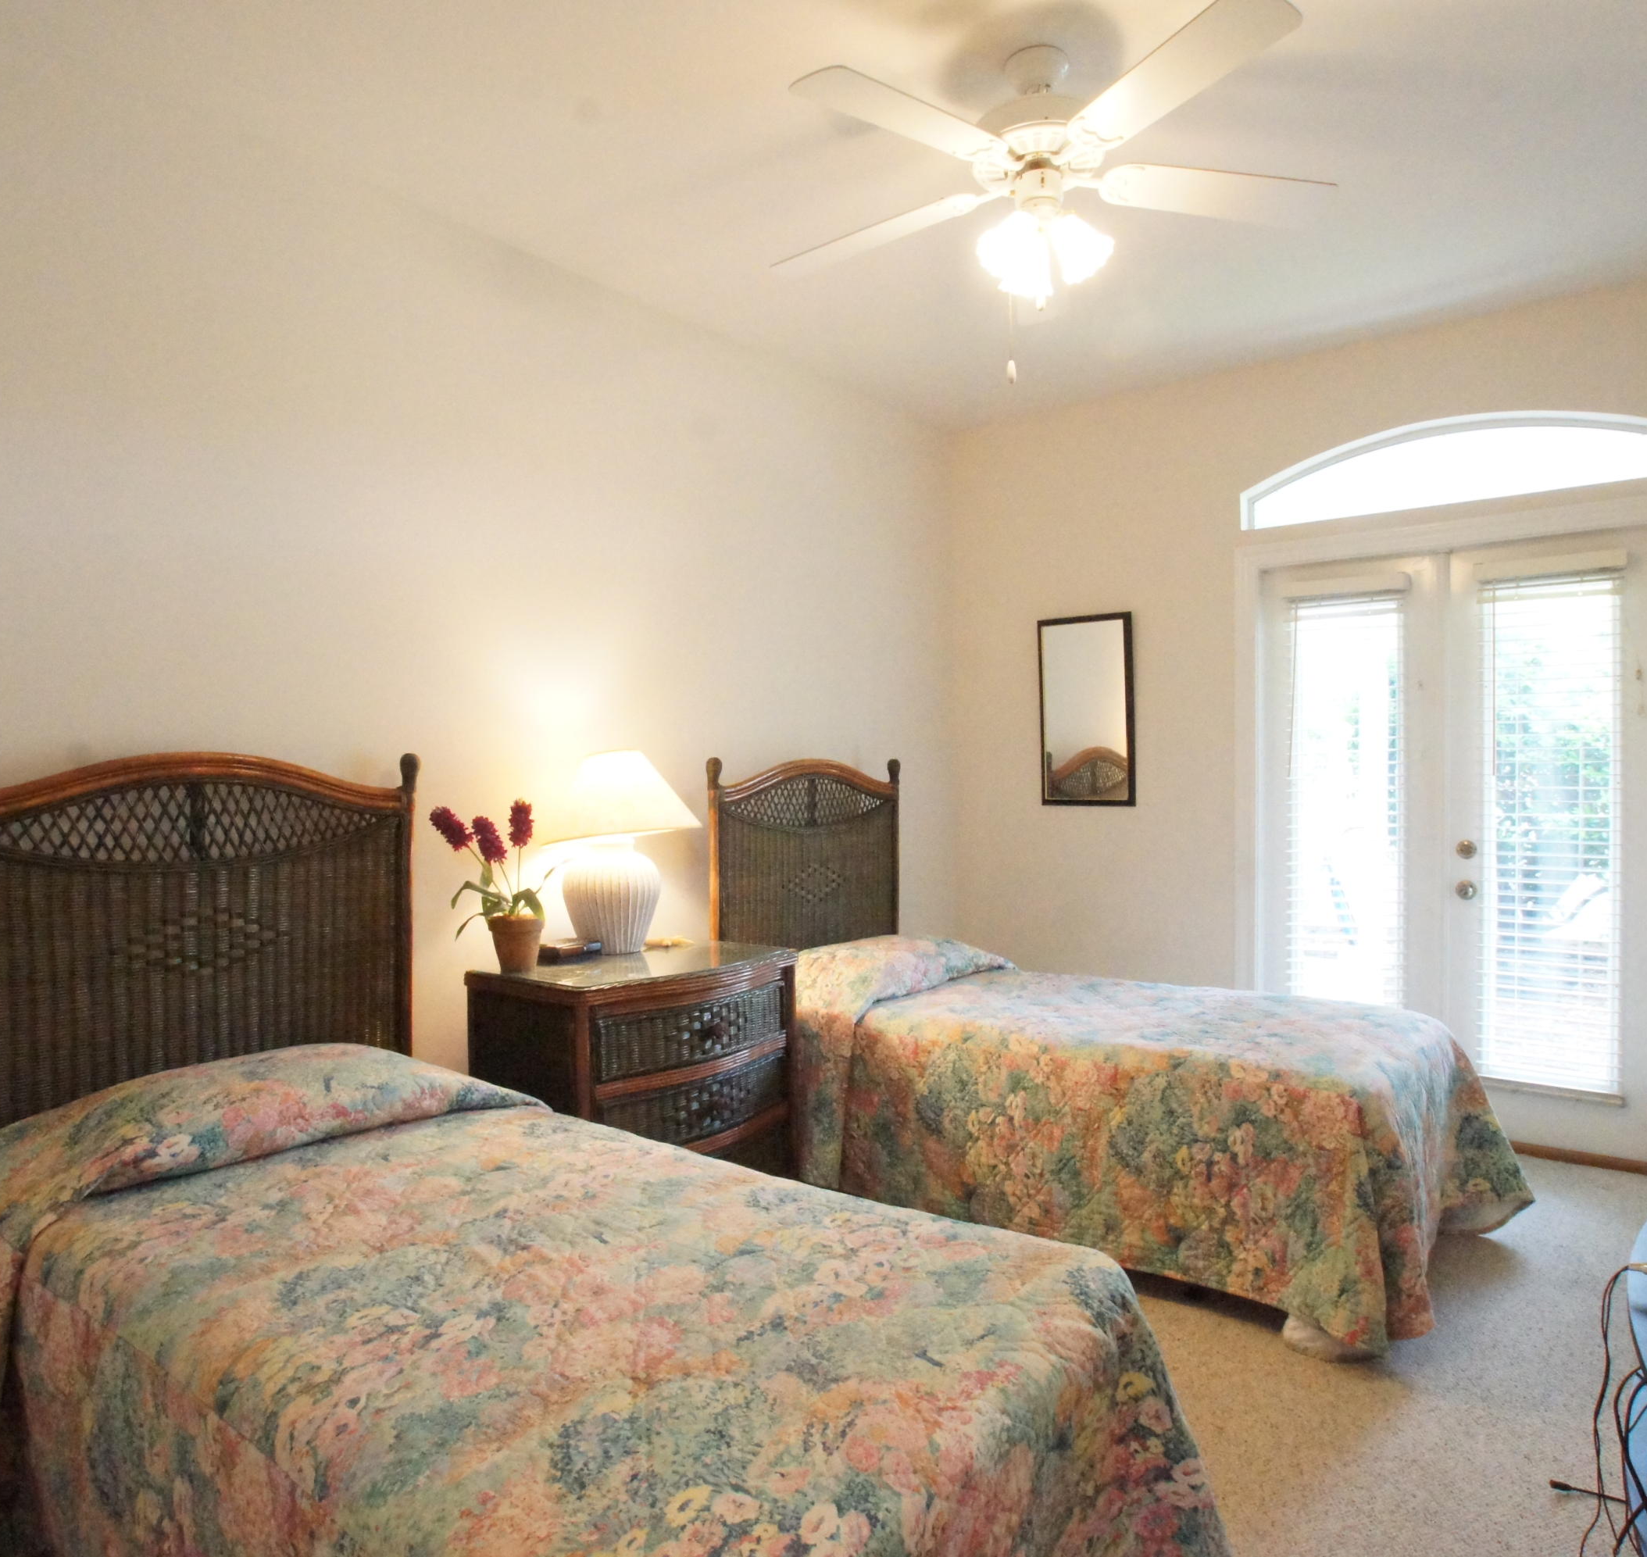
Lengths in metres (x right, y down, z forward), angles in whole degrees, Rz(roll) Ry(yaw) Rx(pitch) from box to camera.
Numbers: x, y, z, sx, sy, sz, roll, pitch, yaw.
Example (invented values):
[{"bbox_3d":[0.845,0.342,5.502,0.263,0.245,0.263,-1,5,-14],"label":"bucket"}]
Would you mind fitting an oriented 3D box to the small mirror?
[{"bbox_3d":[1.074,-0.276,4.270,0.401,0.777,0.030,0,1,36],"label":"small mirror"}]

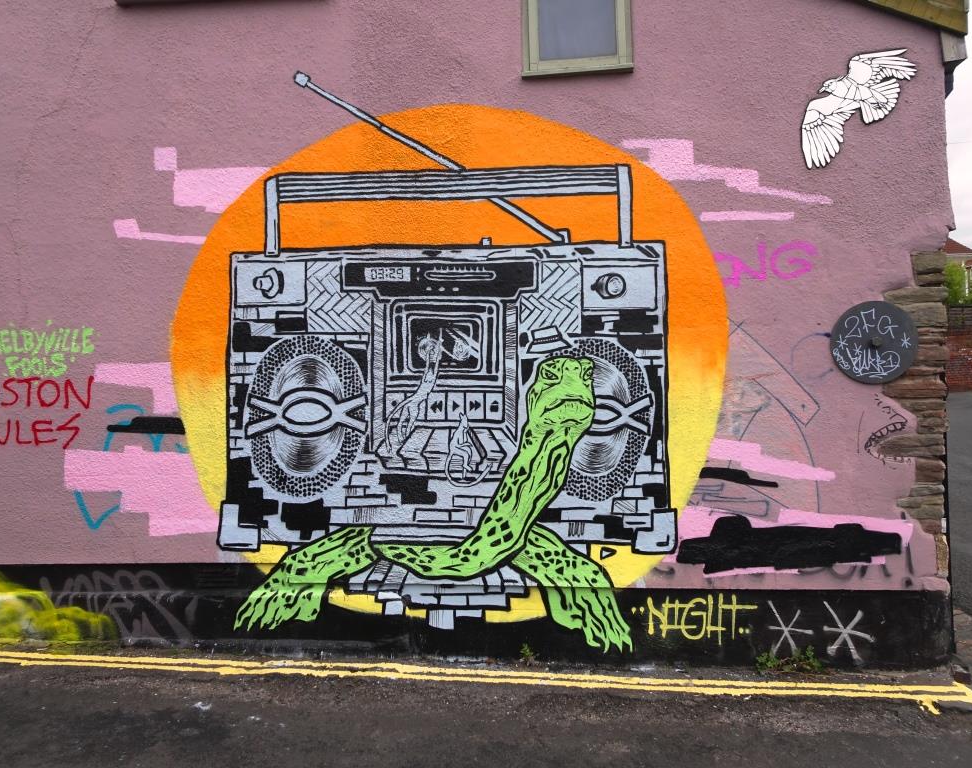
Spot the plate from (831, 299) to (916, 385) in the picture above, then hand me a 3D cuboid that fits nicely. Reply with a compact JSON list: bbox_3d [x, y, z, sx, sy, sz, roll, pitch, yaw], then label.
[{"bbox_3d":[2.178,-0.235,3.980,0.465,0.465,0.050,-1,-2,6],"label":"plate"}]

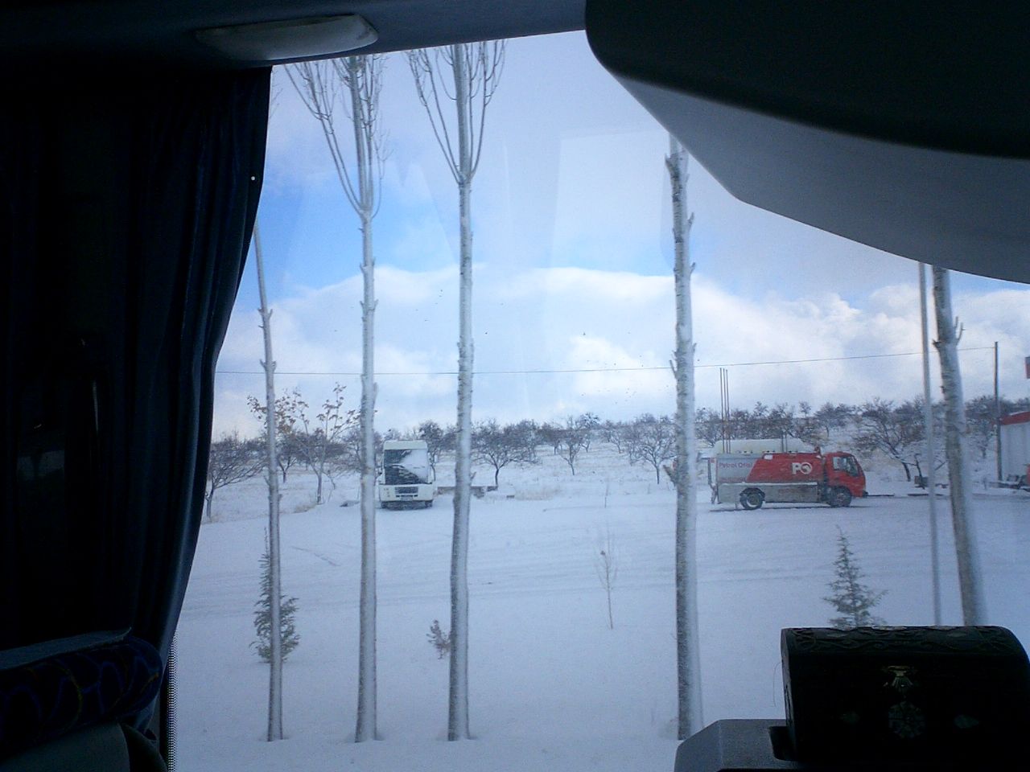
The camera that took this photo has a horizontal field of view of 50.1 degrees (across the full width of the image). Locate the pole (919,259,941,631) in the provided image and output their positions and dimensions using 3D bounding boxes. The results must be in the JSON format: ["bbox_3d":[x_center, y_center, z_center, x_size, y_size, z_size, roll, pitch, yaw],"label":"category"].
[{"bbox_3d":[5.342,0.089,14.184,0.090,6.700,0.090,-1,-3,0],"label":"pole"}]

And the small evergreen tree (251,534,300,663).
[{"bbox_3d":[-3.190,2.784,14.646,0.630,1.660,0.630,-1,-3,0],"label":"small evergreen tree"}]

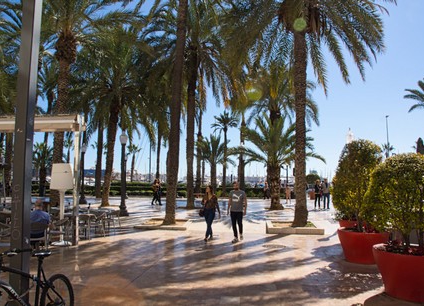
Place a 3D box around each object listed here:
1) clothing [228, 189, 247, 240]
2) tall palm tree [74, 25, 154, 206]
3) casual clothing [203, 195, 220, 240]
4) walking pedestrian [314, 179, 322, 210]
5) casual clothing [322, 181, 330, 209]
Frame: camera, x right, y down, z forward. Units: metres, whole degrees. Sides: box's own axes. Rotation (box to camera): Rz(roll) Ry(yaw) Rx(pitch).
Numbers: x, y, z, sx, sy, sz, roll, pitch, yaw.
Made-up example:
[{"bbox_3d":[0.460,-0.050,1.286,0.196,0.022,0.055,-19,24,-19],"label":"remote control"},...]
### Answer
[{"bbox_3d":[0.749,1.744,10.006,0.530,1.490,0.360,0,-4,6],"label":"clothing"},{"bbox_3d":[-6.253,-2.278,21.992,5.200,11.300,5.200,0,-4,0],"label":"tall palm tree"},{"bbox_3d":[-0.015,1.834,10.000,0.500,1.330,0.400,0,-4,7],"label":"casual clothing"},{"bbox_3d":[6.124,2.395,19.858,0.460,1.680,0.360,0,-4,3],"label":"walking pedestrian"},{"bbox_3d":[6.809,2.456,20.597,0.500,1.740,0.360,-1,-4,14],"label":"casual clothing"}]

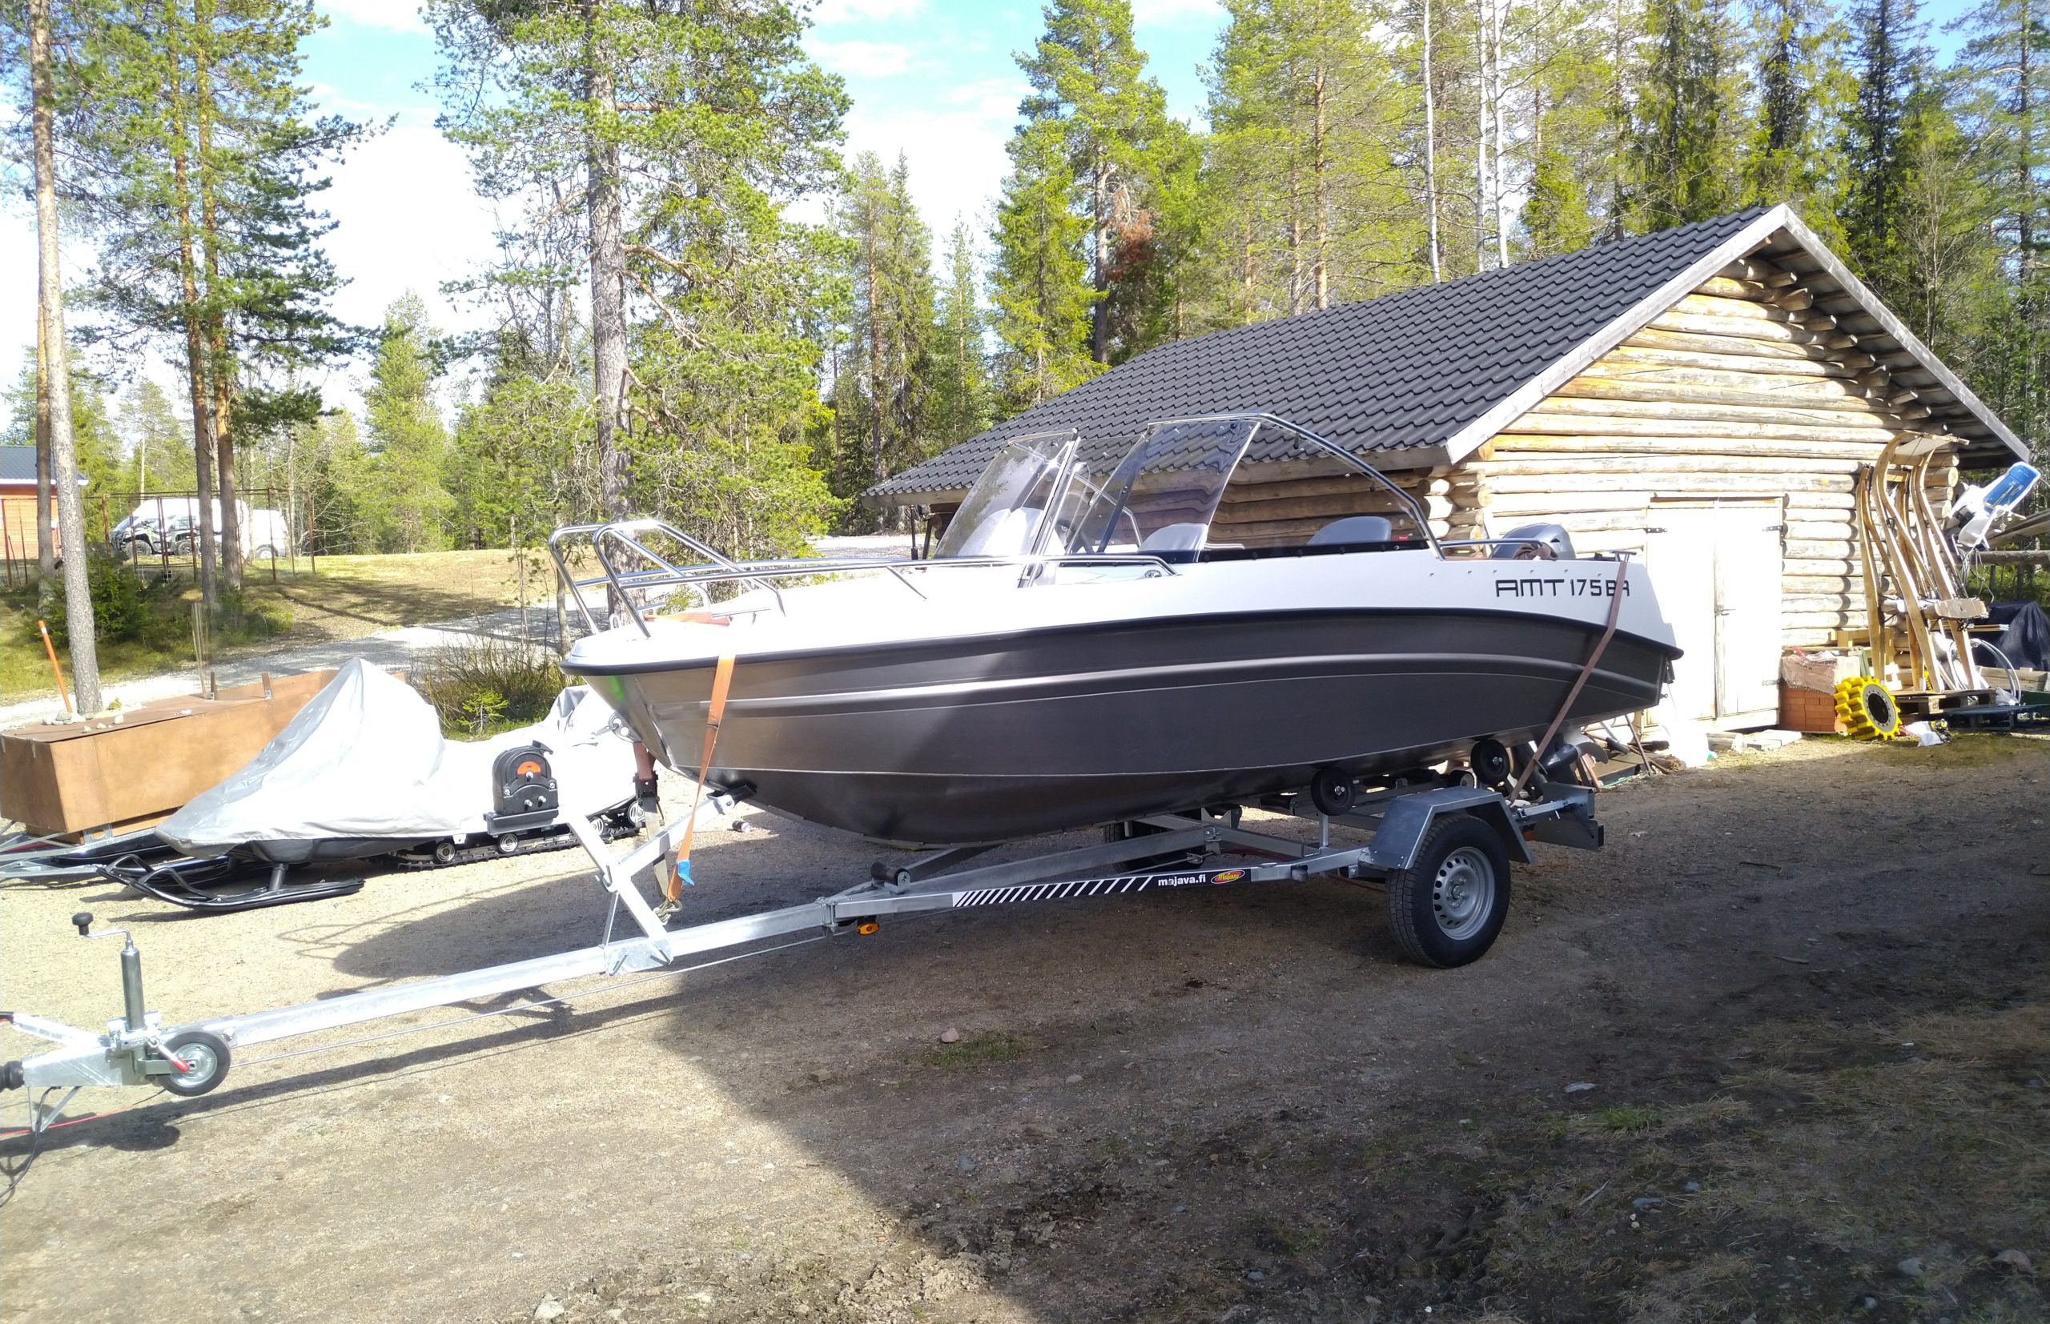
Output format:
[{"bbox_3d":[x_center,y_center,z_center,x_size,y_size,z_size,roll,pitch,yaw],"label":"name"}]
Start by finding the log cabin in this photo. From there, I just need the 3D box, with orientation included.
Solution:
[{"bbox_3d":[4.750,-2.030,16.200,9.600,4.650,9.000,-4,5,-34],"label":"log cabin"}]

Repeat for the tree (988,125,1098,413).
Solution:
[{"bbox_3d":[0.465,-5.338,26.386,2.200,10.050,2.200,-1,4,0],"label":"tree"}]

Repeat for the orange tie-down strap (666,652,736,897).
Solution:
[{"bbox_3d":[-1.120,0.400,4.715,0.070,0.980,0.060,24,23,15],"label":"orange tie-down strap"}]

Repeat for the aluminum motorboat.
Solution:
[{"bbox_3d":[0.690,-0.170,6.200,5.500,1.800,2.050,-4,5,-33],"label":"aluminum motorboat"}]

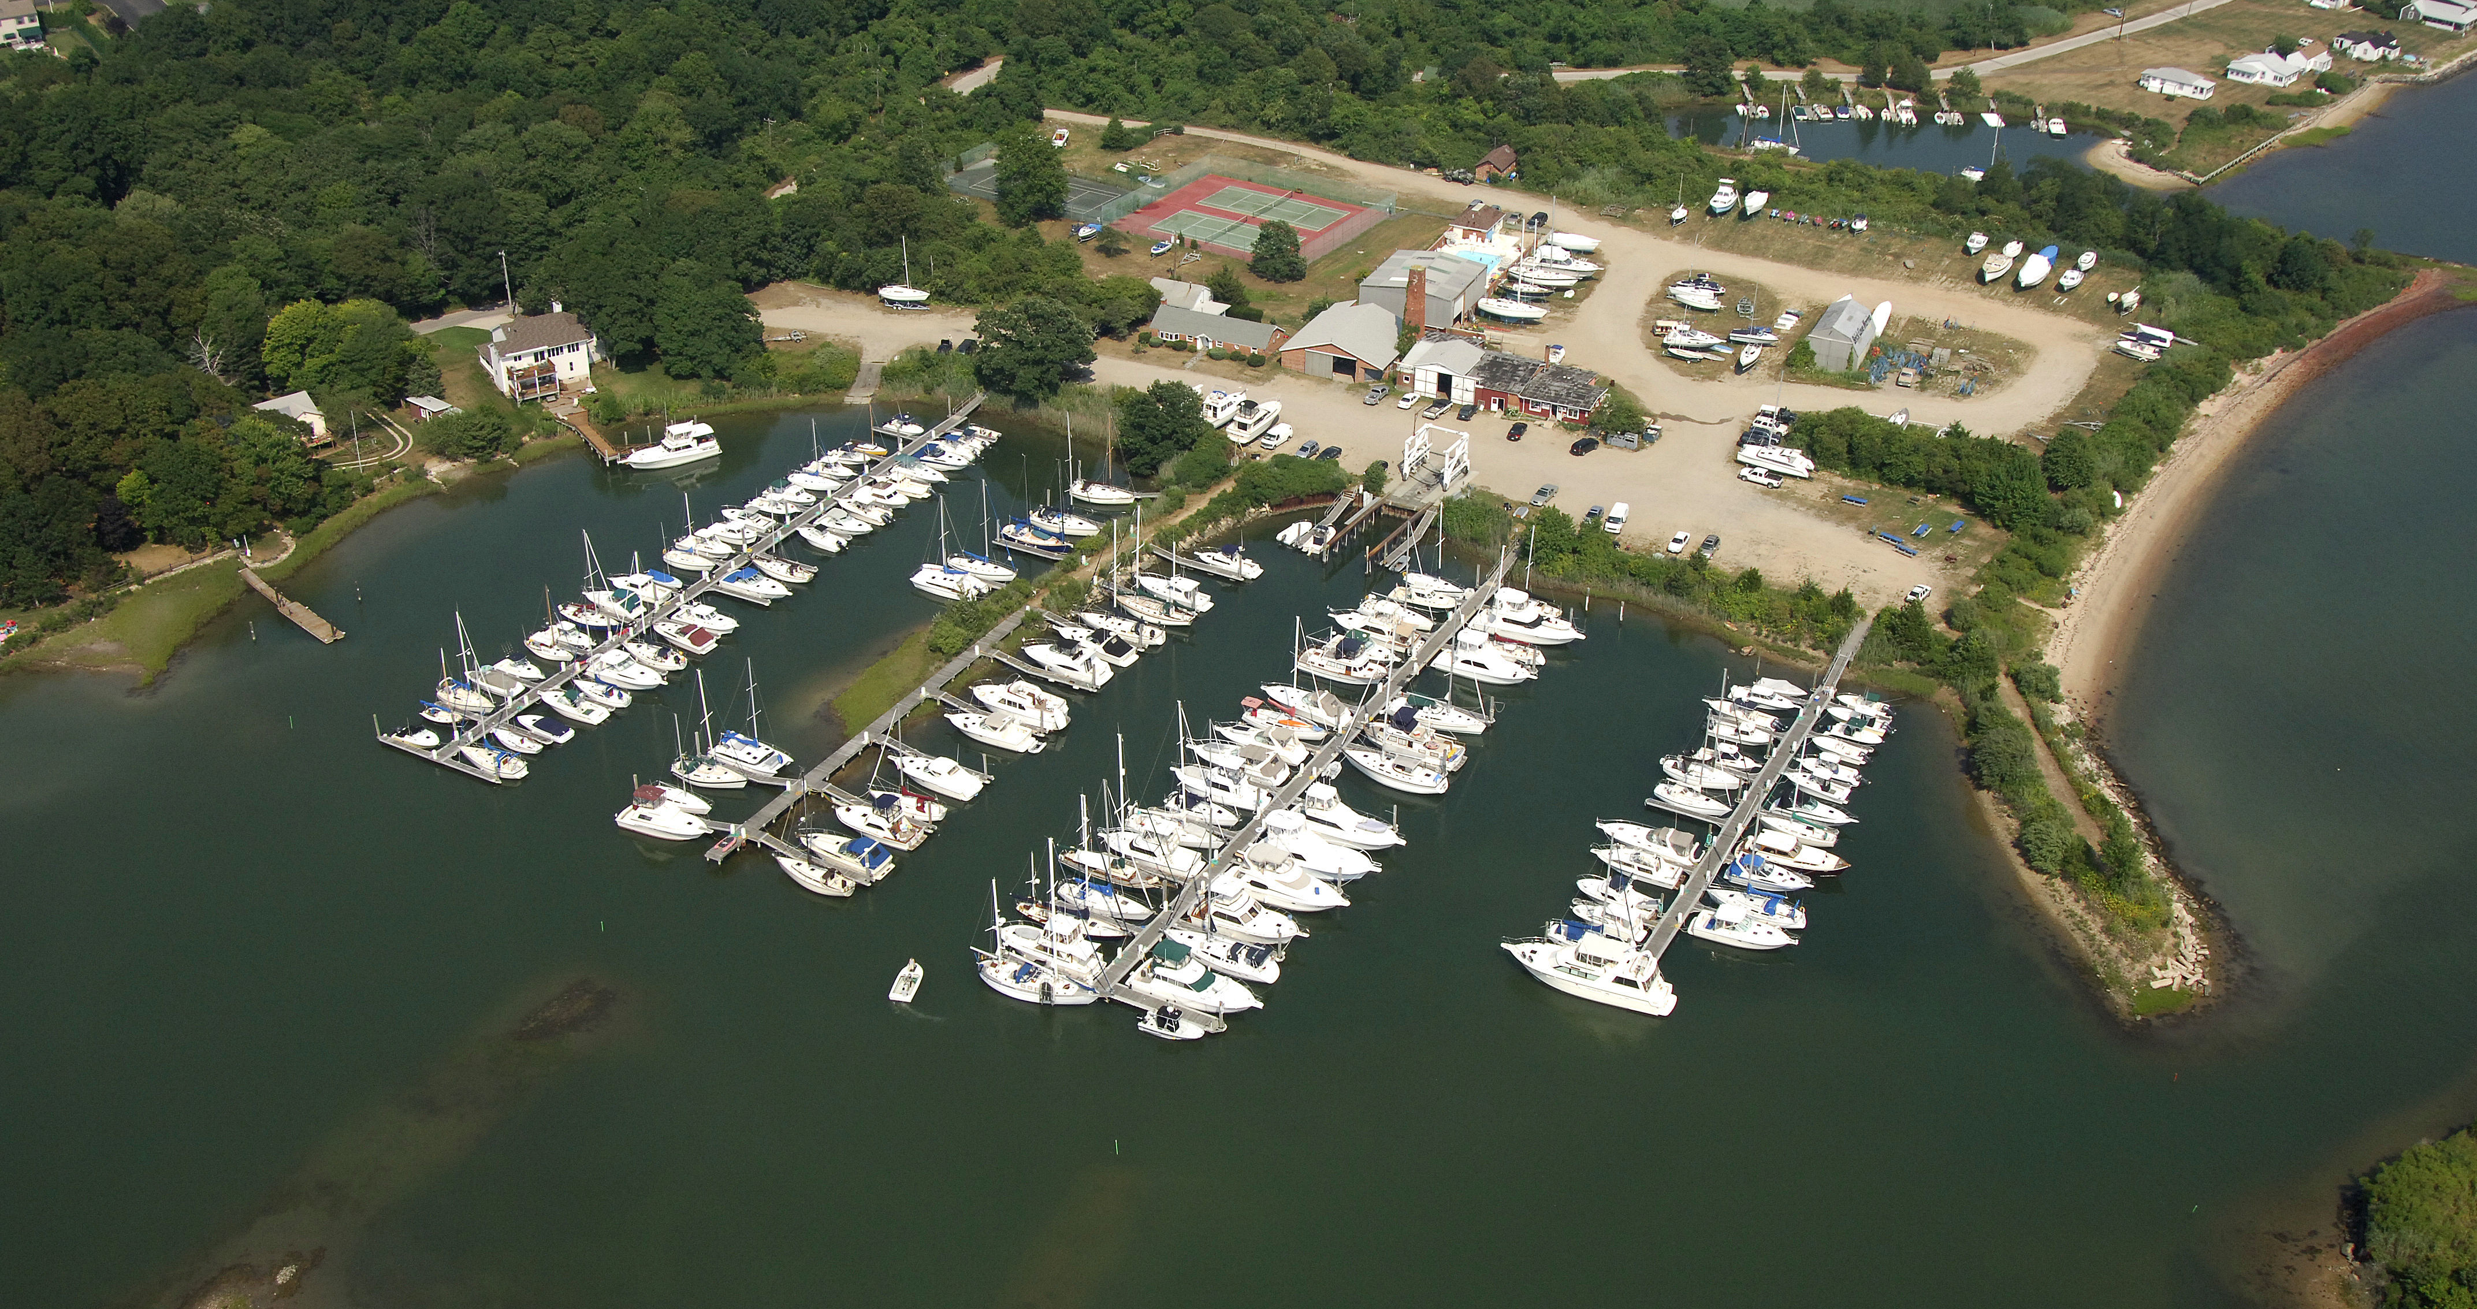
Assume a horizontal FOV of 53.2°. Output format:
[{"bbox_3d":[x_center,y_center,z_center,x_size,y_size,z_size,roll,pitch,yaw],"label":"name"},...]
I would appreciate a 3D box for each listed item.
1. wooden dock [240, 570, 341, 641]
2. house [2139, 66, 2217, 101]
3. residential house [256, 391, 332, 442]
[{"bbox_3d":[-113.770,-6.000,296.370,3.100,1.100,23.000,-26,39,-38],"label":"wooden dock"},{"bbox_3d":[182.682,-111.970,481.344,13.000,4.100,6.600,21,35,31],"label":"house"},{"bbox_3d":[-127.424,-31.532,332.172,8.000,4.800,9.800,-20,36,-31],"label":"residential house"}]

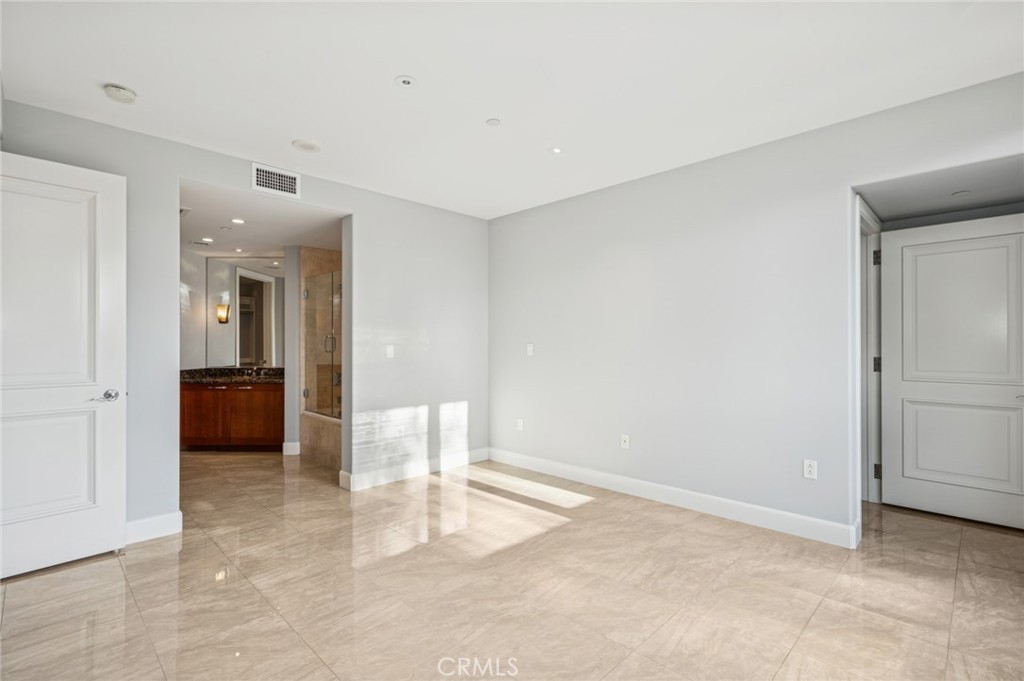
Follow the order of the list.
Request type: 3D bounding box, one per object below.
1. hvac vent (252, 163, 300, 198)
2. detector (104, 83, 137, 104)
[{"bbox_3d":[-1.803,-1.223,3.490,0.030,0.199,0.344,-1,-1,44],"label":"hvac vent"},{"bbox_3d":[-2.107,-1.323,2.448,0.135,0.042,0.135,-1,-1,44],"label":"detector"}]

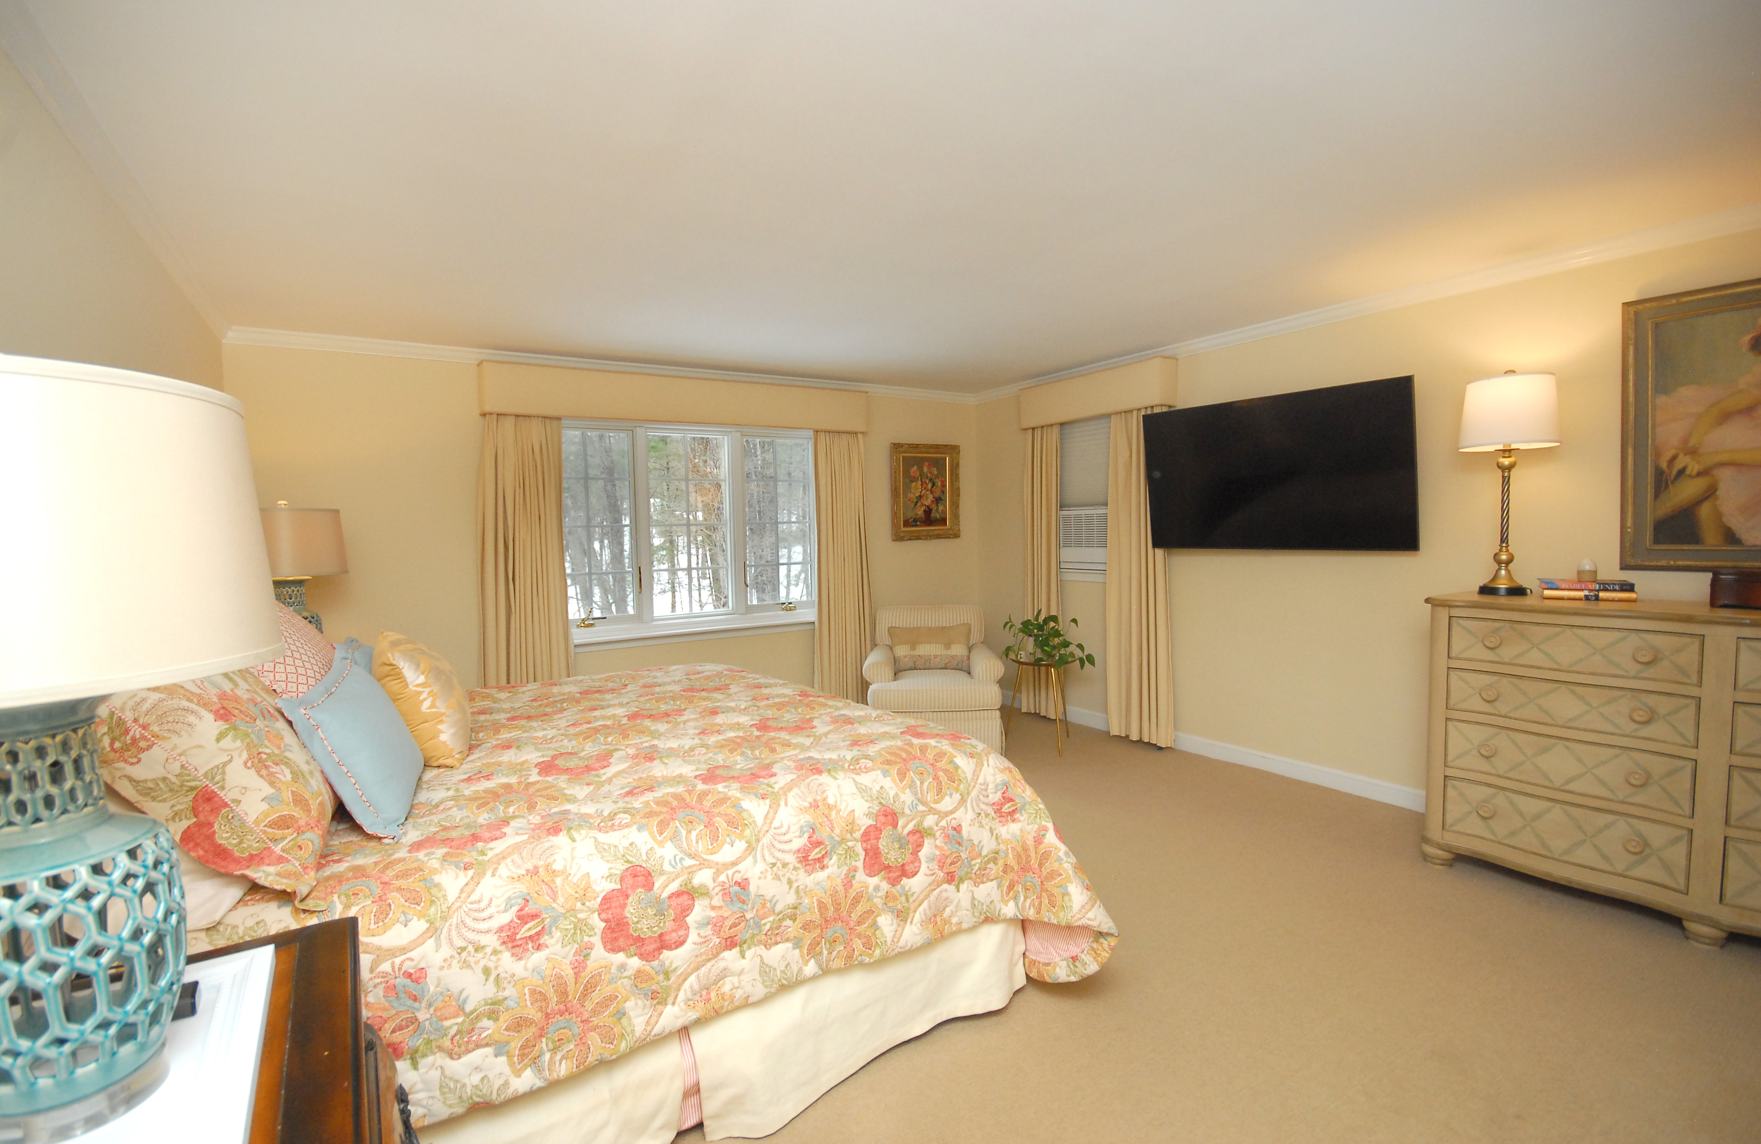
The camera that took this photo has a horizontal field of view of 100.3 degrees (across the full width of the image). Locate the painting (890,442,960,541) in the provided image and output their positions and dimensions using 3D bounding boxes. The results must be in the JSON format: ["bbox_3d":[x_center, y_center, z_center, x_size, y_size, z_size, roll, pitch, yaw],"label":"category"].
[{"bbox_3d":[0.353,-0.609,5.605,0.629,0.739,0.050,-3,4,-30],"label":"painting"}]

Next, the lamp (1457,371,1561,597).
[{"bbox_3d":[2.503,-0.354,2.934,0.310,0.897,0.310,-4,4,-34],"label":"lamp"}]

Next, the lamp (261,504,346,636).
[{"bbox_3d":[-2.596,0.088,3.205,0.429,0.787,0.429,-3,4,-30],"label":"lamp"}]

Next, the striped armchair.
[{"bbox_3d":[0.342,0.679,4.870,0.890,0.860,0.840,-1,4,2],"label":"striped armchair"}]

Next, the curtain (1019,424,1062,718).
[{"bbox_3d":[1.153,-0.029,5.271,0.130,2.166,0.386,-4,4,-34],"label":"curtain"}]

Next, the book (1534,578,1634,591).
[{"bbox_3d":[2.708,0.049,2.822,0.249,0.037,0.160,1,5,38],"label":"book"}]

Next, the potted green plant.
[{"bbox_3d":[1.065,0.432,4.660,0.580,0.370,0.480,-1,4,0],"label":"potted green plant"}]

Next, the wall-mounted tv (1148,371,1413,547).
[{"bbox_3d":[2.042,-0.516,3.896,0.055,0.802,1.394,-12,9,-33],"label":"wall-mounted tv"}]

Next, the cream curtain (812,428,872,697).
[{"bbox_3d":[-0.266,0.025,5.201,0.468,2.133,0.130,-3,4,-30],"label":"cream curtain"}]

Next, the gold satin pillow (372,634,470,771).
[{"bbox_3d":[-1.376,0.371,2.204,0.170,0.430,0.430,-30,14,-21],"label":"gold satin pillow"}]

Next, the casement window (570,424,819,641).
[{"bbox_3d":[-1.179,-0.291,4.775,1.682,1.367,0.120,-3,4,-30],"label":"casement window"}]

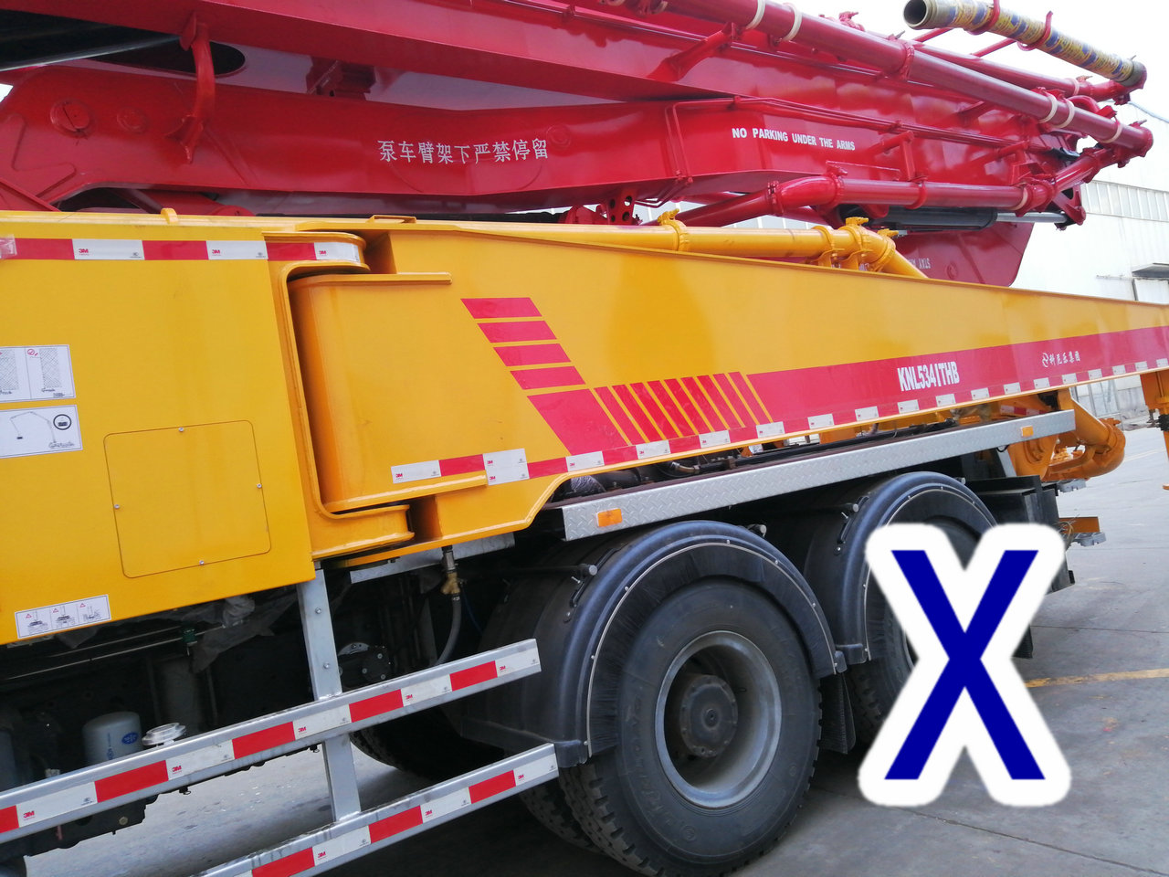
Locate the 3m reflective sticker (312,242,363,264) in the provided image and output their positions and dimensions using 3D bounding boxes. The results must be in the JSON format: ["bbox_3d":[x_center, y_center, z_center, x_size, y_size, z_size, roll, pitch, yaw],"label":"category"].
[{"bbox_3d":[-0.702,-0.527,2.597,0.141,0.050,0.032,-8,-1,-36],"label":"3m reflective sticker"}]

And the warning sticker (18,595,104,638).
[{"bbox_3d":[-1.194,0.408,2.095,0.187,0.059,0.004,-8,-1,-36],"label":"warning sticker"}]

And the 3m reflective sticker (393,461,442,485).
[{"bbox_3d":[-0.488,0.098,2.654,0.151,0.050,0.004,-8,-1,-36],"label":"3m reflective sticker"}]

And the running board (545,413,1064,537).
[{"bbox_3d":[1.187,0.104,4.035,3.340,0.110,0.320,-8,-1,-36],"label":"running board"}]

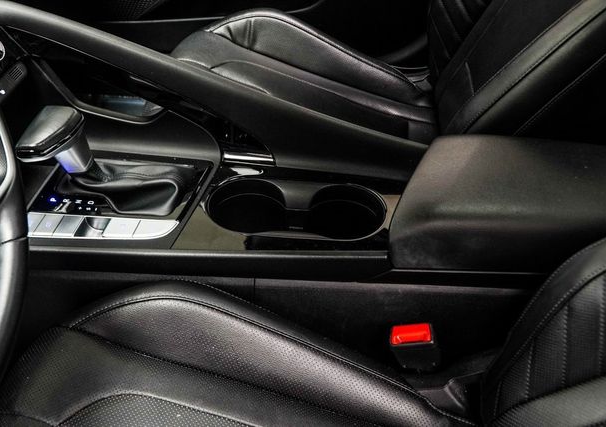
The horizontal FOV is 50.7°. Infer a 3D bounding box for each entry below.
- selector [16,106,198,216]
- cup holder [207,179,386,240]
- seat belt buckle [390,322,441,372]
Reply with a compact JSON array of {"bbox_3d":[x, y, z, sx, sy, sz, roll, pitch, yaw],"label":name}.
[{"bbox_3d":[-0.188,-0.057,0.636,0.142,0.104,0.082,3,45,3],"label":"selector"},{"bbox_3d":[-0.007,0.021,0.680,0.184,0.070,0.083,3,45,3],"label":"cup holder"},{"bbox_3d":[0.111,0.134,0.628,0.043,0.053,0.027,-9,43,14],"label":"seat belt buckle"}]

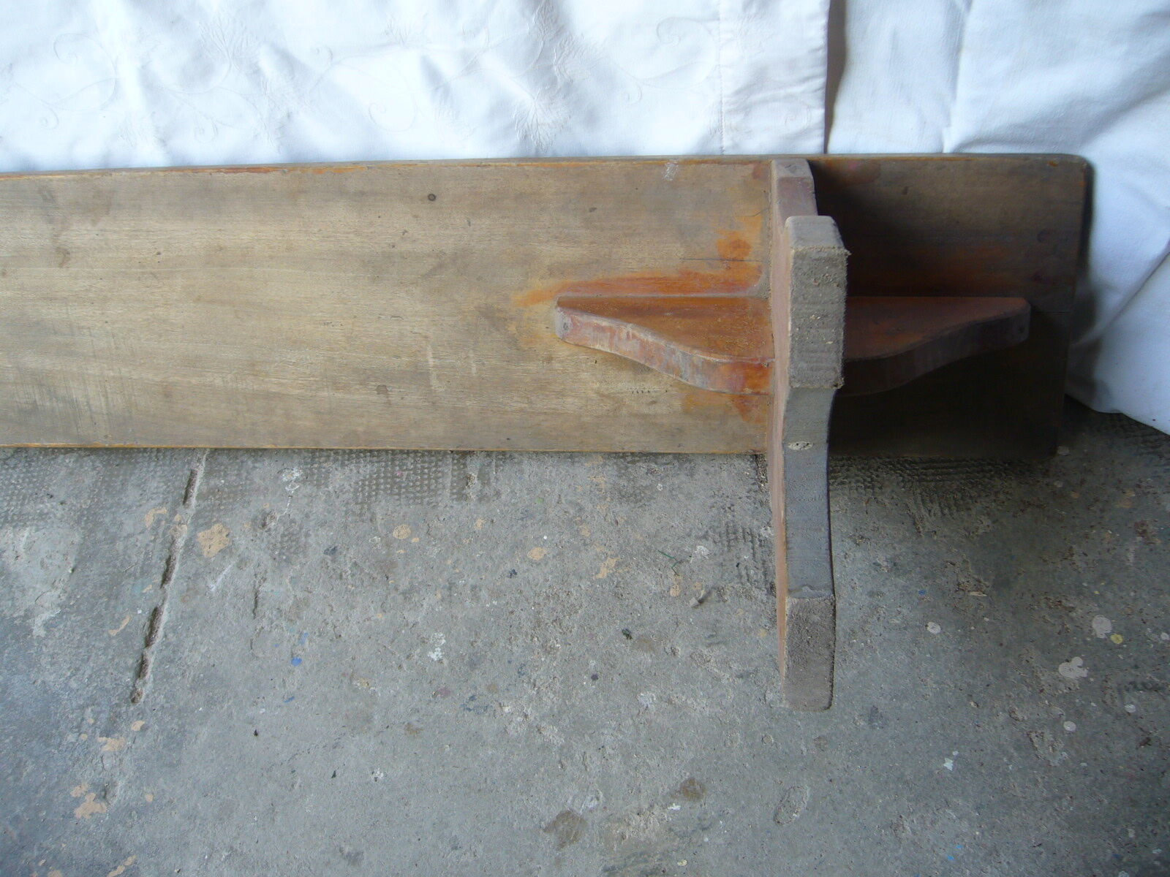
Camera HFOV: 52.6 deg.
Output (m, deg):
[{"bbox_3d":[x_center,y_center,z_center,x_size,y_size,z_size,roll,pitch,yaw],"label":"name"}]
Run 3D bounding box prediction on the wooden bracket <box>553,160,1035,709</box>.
[{"bbox_3d":[0.157,-0.040,0.880,0.418,0.285,0.430,1,20,7],"label":"wooden bracket"}]

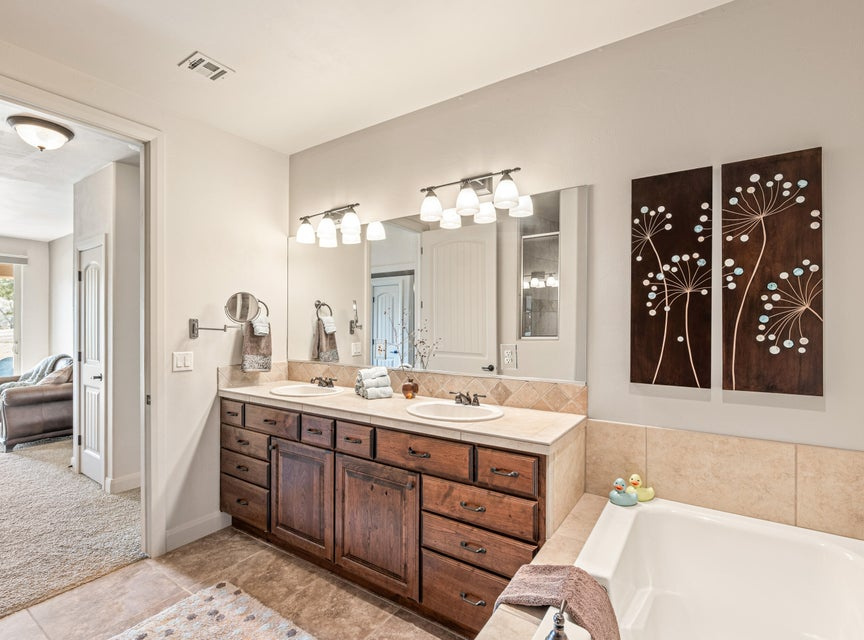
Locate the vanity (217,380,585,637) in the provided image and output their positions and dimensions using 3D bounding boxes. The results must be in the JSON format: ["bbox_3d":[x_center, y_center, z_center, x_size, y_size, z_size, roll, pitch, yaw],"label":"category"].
[{"bbox_3d":[-0.337,0.934,2.329,2.245,0.931,0.545,0,0,33],"label":"vanity"}]

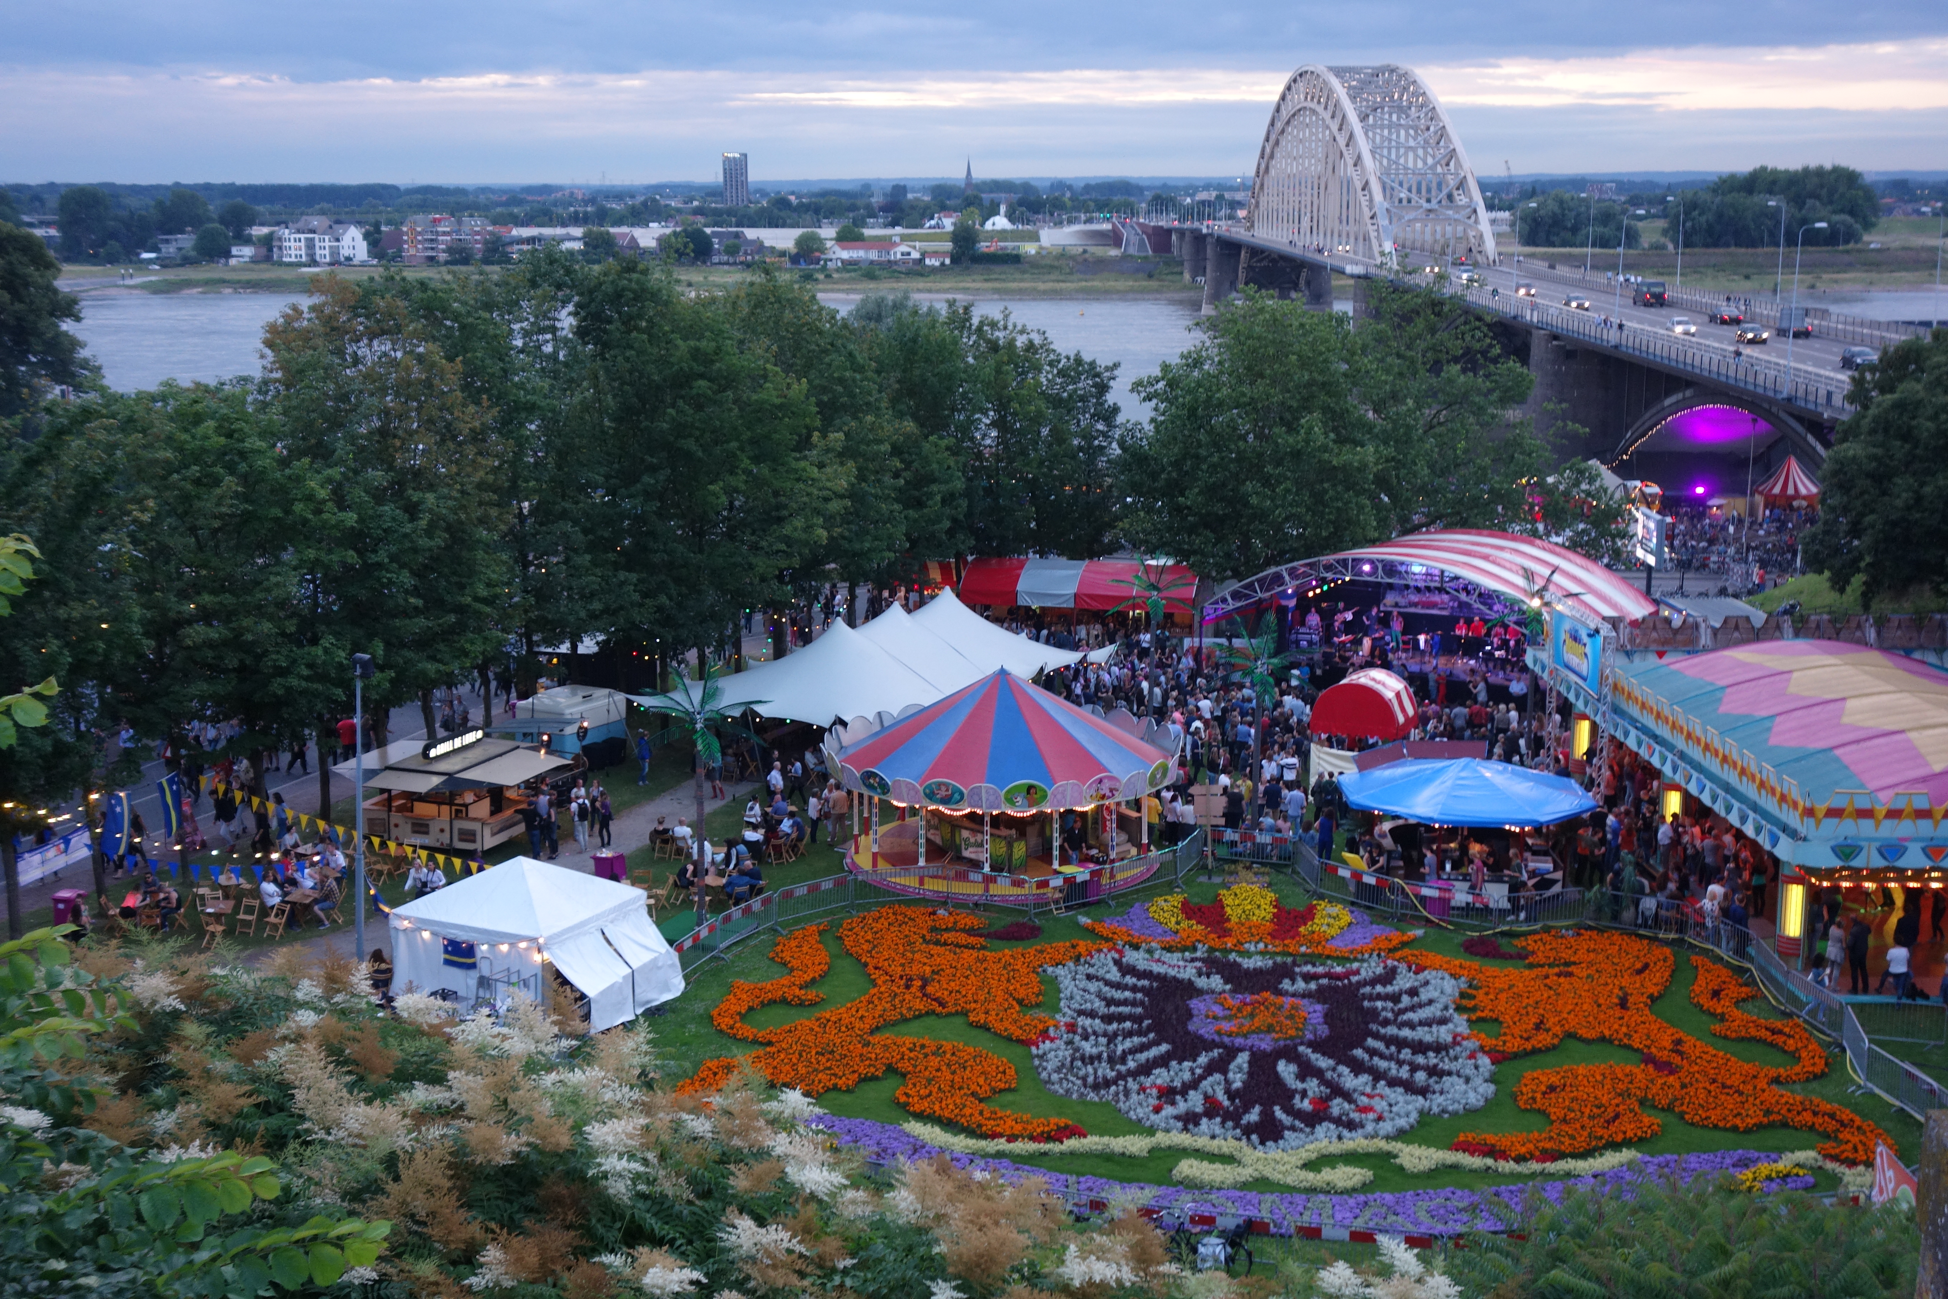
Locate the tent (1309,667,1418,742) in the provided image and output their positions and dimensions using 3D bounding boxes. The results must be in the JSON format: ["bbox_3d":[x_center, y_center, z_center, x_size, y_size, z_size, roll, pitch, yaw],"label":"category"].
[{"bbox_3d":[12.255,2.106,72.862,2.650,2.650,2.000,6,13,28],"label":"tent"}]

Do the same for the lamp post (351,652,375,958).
[{"bbox_3d":[-14.689,3.896,55.836,0.550,8.000,0.450,2,12,10],"label":"lamp post"}]

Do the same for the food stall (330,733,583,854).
[{"bbox_3d":[-15.143,4.243,66.973,6.100,2.950,5.200,4,12,21],"label":"food stall"}]

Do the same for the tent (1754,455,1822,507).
[{"bbox_3d":[62.407,-12.557,178.476,5.100,4.800,5.100,4,12,21],"label":"tent"}]

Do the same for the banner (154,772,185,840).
[{"bbox_3d":[-21.087,4.091,61.000,0.150,1.550,0.950,7,13,31],"label":"banner"}]

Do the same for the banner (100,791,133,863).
[{"bbox_3d":[-21.194,4.346,57.500,0.750,1.620,0.150,-5,12,-23],"label":"banner"}]

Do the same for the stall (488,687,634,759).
[{"bbox_3d":[-13.484,2.807,75.405,2.300,2.450,4.200,7,13,32],"label":"stall"}]

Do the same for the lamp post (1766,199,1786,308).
[{"bbox_3d":[75.849,-37.127,221.031,1.750,10.400,0.350,0,11,1],"label":"lamp post"}]

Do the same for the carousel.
[{"bbox_3d":[0.800,3.250,65.416,9.800,5.500,9.800,0,11,0],"label":"carousel"}]

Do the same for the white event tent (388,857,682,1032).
[{"bbox_3d":[-10.104,6.534,54.633,5.600,3.300,4.100,6,13,26],"label":"white event tent"}]

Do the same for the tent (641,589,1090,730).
[{"bbox_3d":[-3.200,0.741,79.702,9.400,4.800,15.200,8,14,35],"label":"tent"}]

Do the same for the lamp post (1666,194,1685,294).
[{"bbox_3d":[75.901,-43.829,253.031,1.750,10.400,0.350,0,11,1],"label":"lamp post"}]

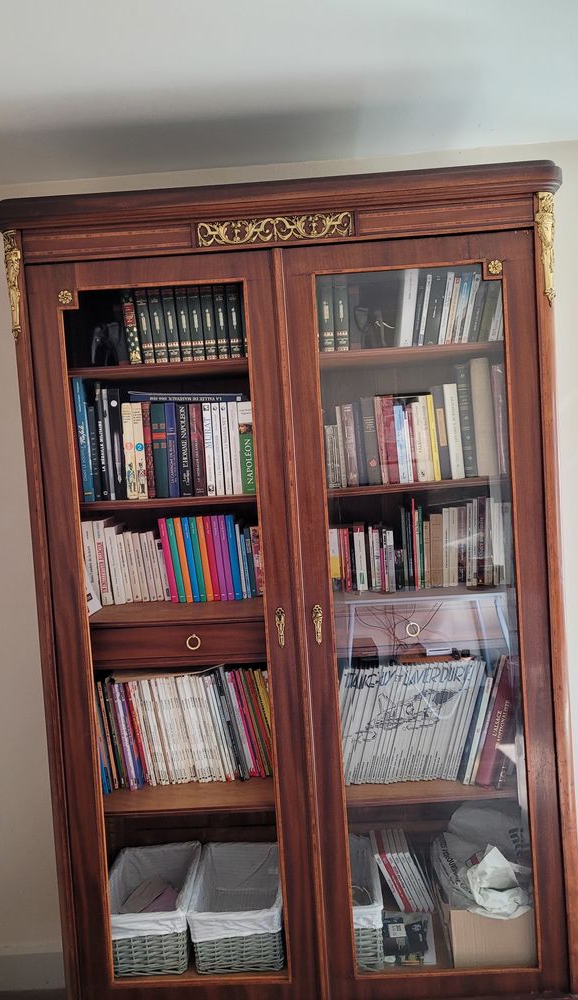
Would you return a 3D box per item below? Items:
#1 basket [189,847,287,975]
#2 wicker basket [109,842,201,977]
[{"bbox_3d":[-0.128,1.140,2.118,0.250,0.172,0.365,-3,2,2],"label":"basket"},{"bbox_3d":[-0.383,1.156,2.128,0.250,0.172,0.365,-3,2,2],"label":"wicker basket"}]

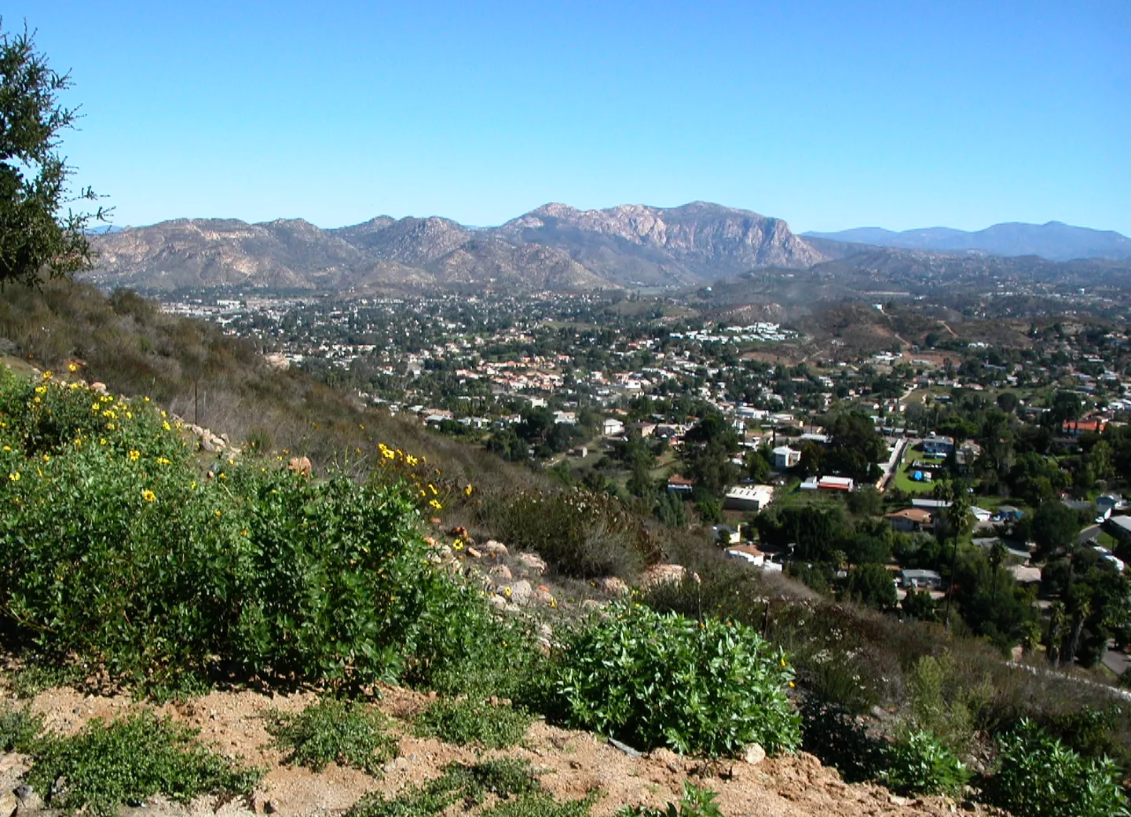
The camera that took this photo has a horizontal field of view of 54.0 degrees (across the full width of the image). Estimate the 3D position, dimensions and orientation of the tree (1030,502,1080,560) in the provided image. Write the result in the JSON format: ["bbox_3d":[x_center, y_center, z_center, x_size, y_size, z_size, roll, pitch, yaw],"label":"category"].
[{"bbox_3d":[136.753,34.159,310.487,12.727,15.856,12.727,4,8,24],"label":"tree"}]

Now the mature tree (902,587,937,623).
[{"bbox_3d":[81.097,44.781,254.325,7.870,7.509,7.870,4,8,18],"label":"mature tree"}]

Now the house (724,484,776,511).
[{"bbox_3d":[61.236,30.175,372.451,12.000,4.800,16.000,5,8,25],"label":"house"}]

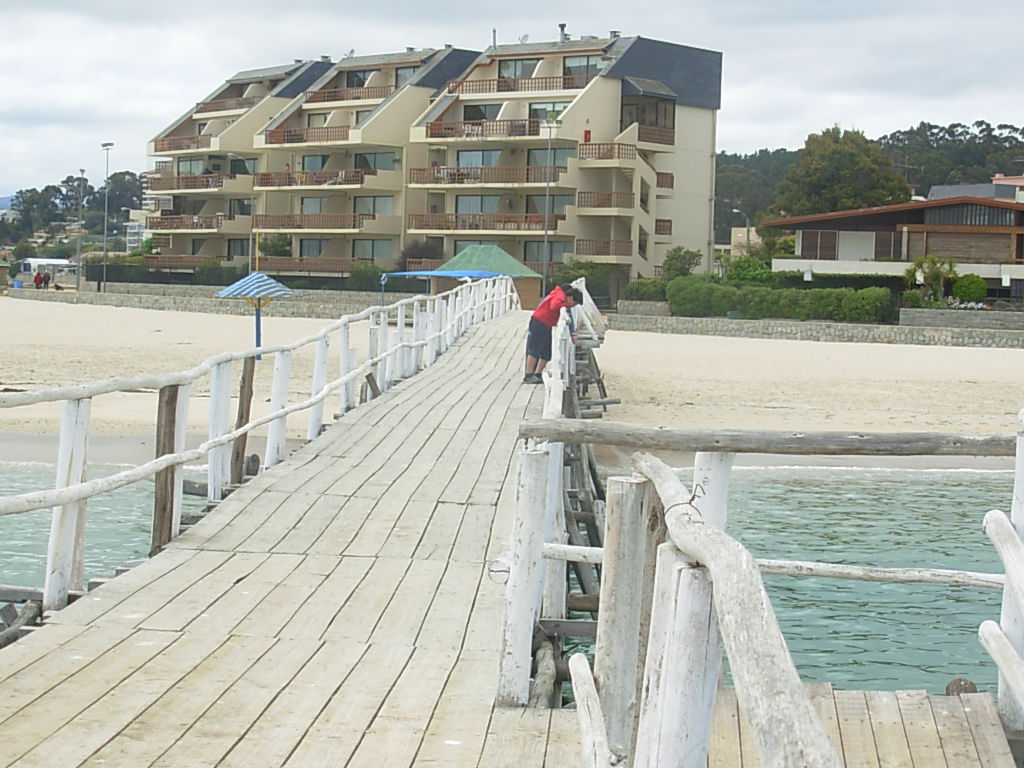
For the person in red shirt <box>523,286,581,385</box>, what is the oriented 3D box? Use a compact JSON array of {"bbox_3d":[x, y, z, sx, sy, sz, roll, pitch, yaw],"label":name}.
[{"bbox_3d":[0.530,-0.651,28.700,0.720,1.250,0.450,1,3,3],"label":"person in red shirt"}]

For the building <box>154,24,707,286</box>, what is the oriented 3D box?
[{"bbox_3d":[-6.439,-14.933,155.151,17.500,16.300,45.000,-2,4,-43],"label":"building"}]

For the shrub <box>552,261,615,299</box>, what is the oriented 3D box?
[{"bbox_3d":[3.944,-5.681,124.000,3.300,2.250,2.600,1,3,0],"label":"shrub"}]

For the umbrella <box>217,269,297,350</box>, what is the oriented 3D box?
[{"bbox_3d":[-7.898,-2.089,69.068,2.450,2.670,2.450,2,3,0],"label":"umbrella"}]

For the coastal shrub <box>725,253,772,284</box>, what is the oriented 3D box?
[{"bbox_3d":[12.123,-5.783,116.046,2.400,1.800,2.200,2,3,0],"label":"coastal shrub"}]

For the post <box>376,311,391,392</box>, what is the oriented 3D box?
[{"bbox_3d":[-1.614,-0.406,28.300,0.100,1.014,0.100,2,3,0],"label":"post"}]

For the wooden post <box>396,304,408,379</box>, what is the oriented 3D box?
[{"bbox_3d":[-1.412,-0.555,29.000,0.130,0.960,0.130,1,3,0],"label":"wooden post"}]

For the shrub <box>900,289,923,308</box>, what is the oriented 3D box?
[{"bbox_3d":[19.724,-4.221,111.000,1.050,0.980,1.000,1,3,0],"label":"shrub"}]

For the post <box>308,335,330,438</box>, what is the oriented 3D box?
[{"bbox_3d":[-1.806,0.033,20.900,0.105,0.971,0.105,5,3,0],"label":"post"}]

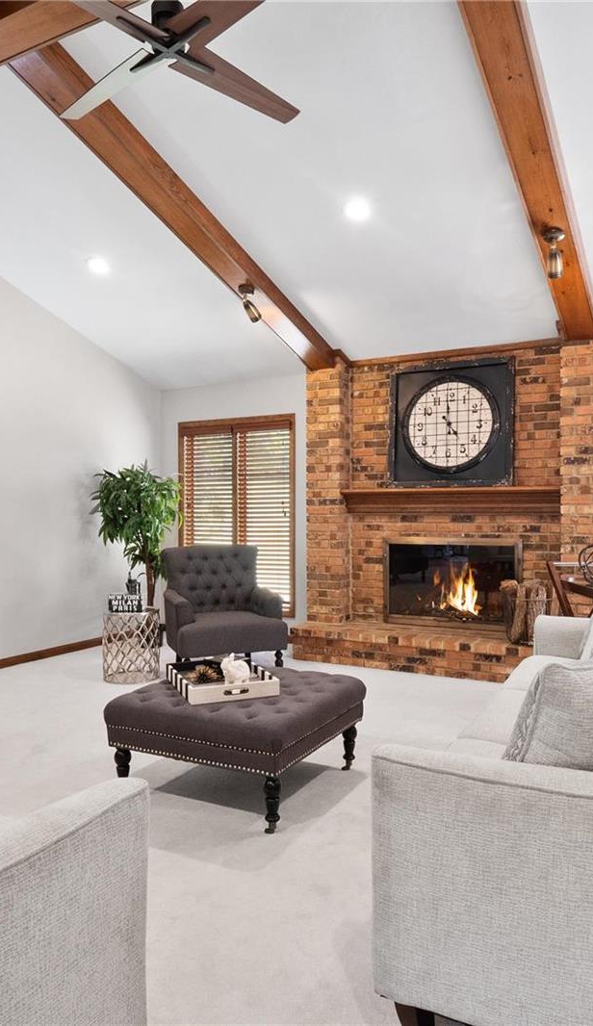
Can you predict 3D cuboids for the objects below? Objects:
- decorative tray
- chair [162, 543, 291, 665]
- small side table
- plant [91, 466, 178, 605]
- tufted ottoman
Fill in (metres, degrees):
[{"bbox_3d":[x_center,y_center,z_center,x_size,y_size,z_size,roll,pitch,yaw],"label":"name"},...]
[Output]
[{"bbox_3d":[-0.329,0.742,3.041,0.385,0.070,0.445,0,0,-22],"label":"decorative tray"},{"bbox_3d":[-0.595,0.724,5.474,0.800,0.910,0.820,-1,1,-19],"label":"chair"},{"bbox_3d":[-1.189,0.950,4.938,0.395,0.465,0.395,0,0,0],"label":"small side table"},{"bbox_3d":[-1.398,0.379,6.000,0.780,1.610,0.720,0,1,28],"label":"plant"},{"bbox_3d":[-0.244,0.982,3.041,0.845,0.420,0.815,0,0,29],"label":"tufted ottoman"}]

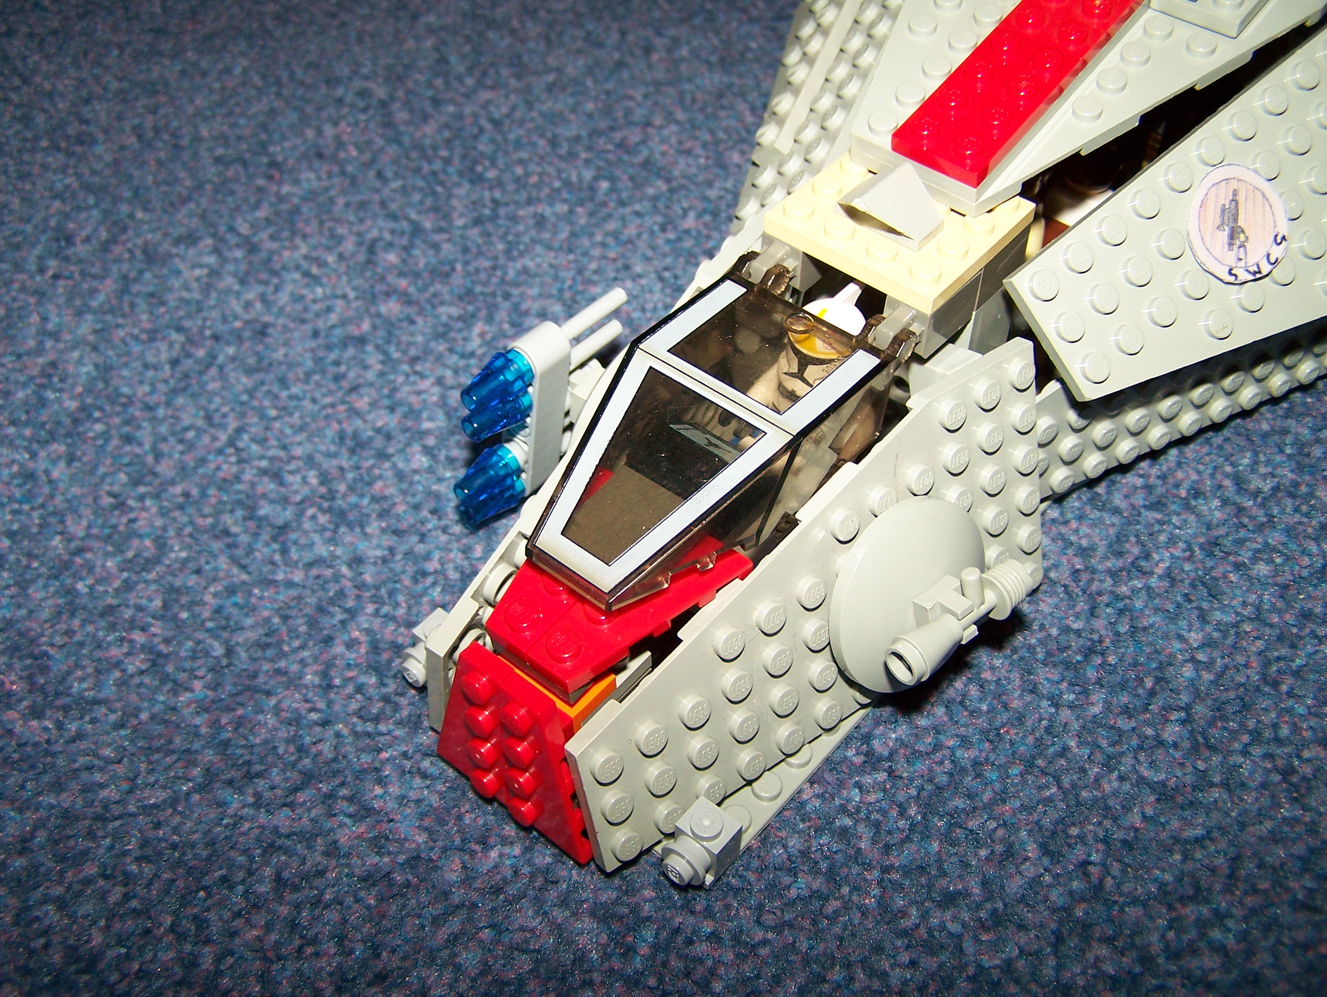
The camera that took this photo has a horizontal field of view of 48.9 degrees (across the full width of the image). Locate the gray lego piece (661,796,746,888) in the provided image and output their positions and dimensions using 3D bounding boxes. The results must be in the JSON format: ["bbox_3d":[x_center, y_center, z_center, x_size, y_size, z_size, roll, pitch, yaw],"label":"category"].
[{"bbox_3d":[0.005,0.054,0.225,0.008,0.011,0.011,32,55,25],"label":"gray lego piece"}]

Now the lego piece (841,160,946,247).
[{"bbox_3d":[0.036,-0.048,0.232,0.016,0.010,0.008,32,55,25],"label":"lego piece"}]

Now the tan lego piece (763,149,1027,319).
[{"bbox_3d":[0.039,-0.046,0.239,0.032,0.005,0.032,32,55,25],"label":"tan lego piece"}]

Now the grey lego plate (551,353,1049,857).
[{"bbox_3d":[0.025,0.015,0.226,0.096,0.048,0.005,-29,36,-26],"label":"grey lego plate"}]

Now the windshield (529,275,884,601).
[{"bbox_3d":[0.005,-0.009,0.220,0.032,0.019,0.059,32,55,25],"label":"windshield"}]

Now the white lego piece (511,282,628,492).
[{"bbox_3d":[-0.018,-0.020,0.267,0.008,0.040,0.025,38,56,19],"label":"white lego piece"}]

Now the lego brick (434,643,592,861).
[{"bbox_3d":[-0.024,0.038,0.221,0.032,0.032,0.005,33,52,26],"label":"lego brick"}]

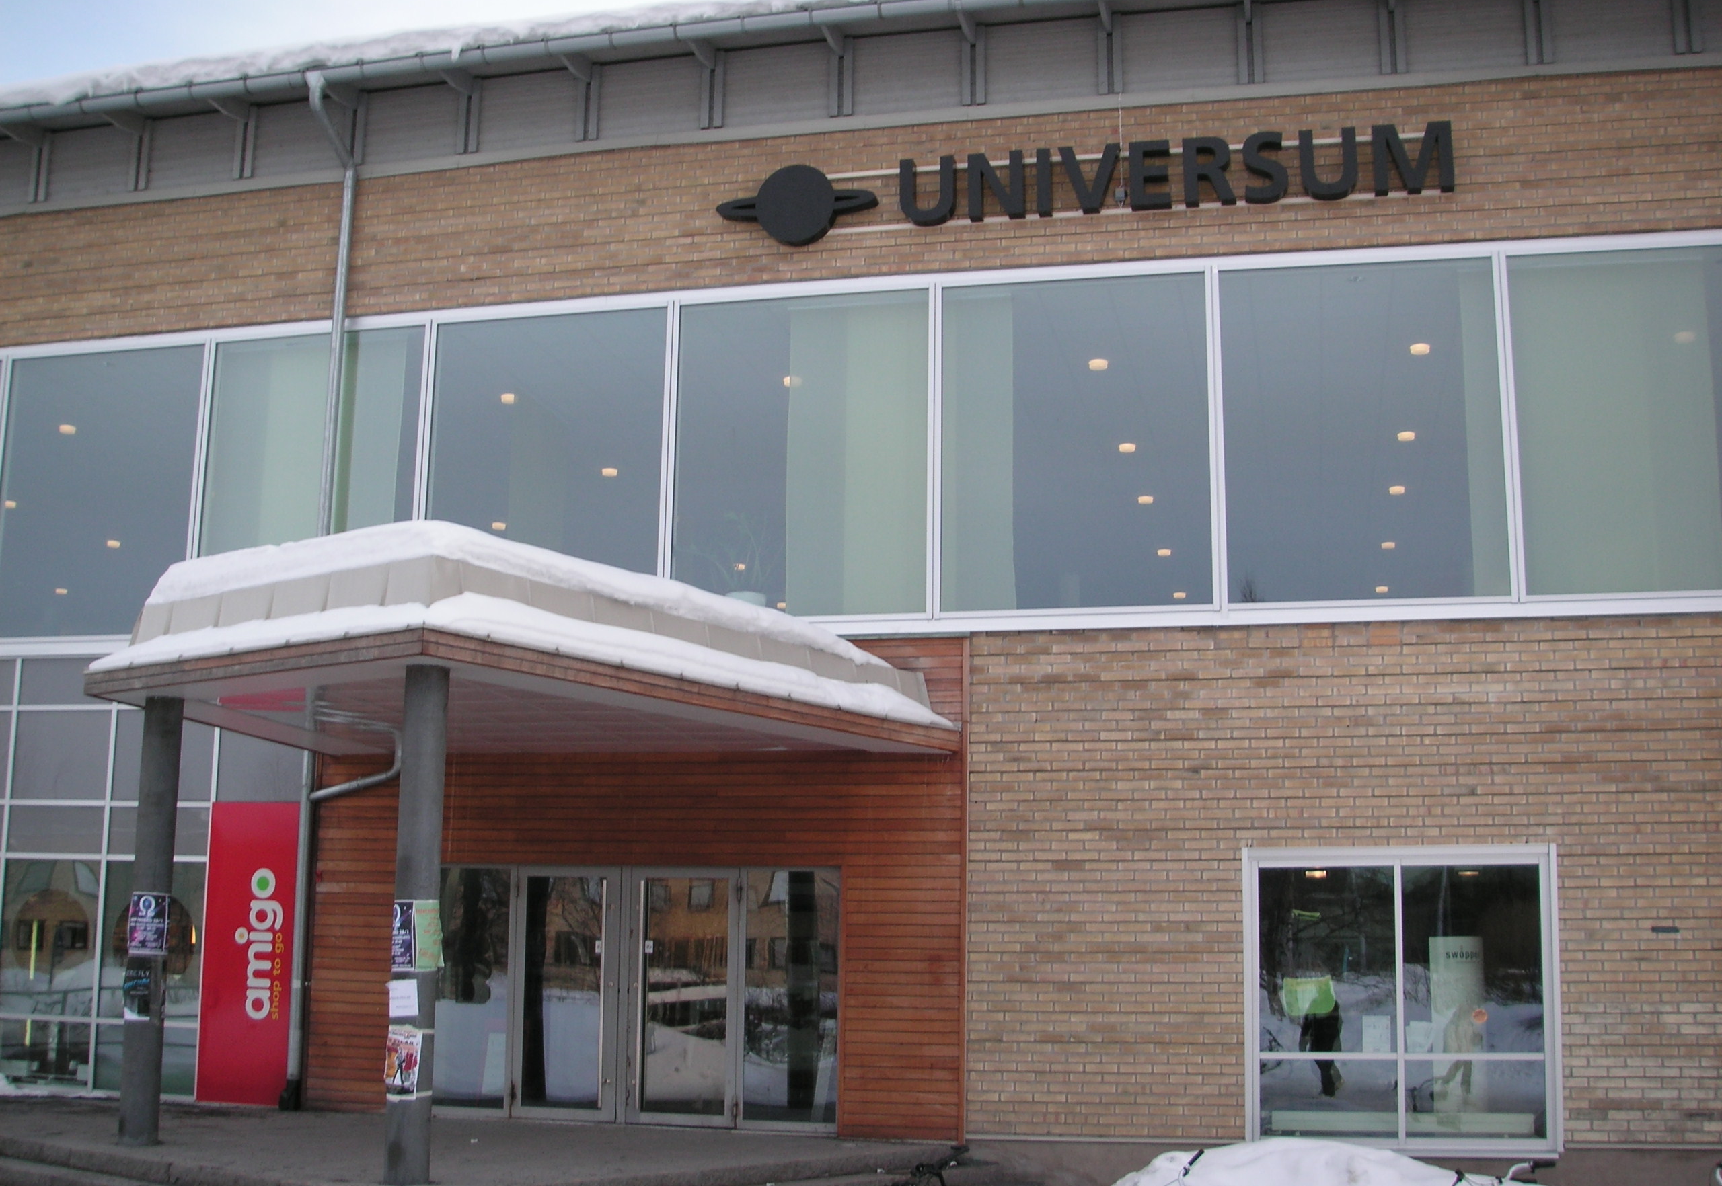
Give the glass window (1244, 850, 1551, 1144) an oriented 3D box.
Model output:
[{"bbox_3d":[4.037,3.038,14.193,2.174,2.161,0.100,-2,-11,13],"label":"glass window"}]

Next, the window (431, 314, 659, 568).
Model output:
[{"bbox_3d":[-2.784,-1.092,16.561,2.232,2.816,0.100,-2,-11,13],"label":"window"}]

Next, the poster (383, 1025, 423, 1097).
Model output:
[{"bbox_3d":[-2.734,2.795,11.300,0.250,0.420,0.070,-2,-11,15],"label":"poster"}]

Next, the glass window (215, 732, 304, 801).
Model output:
[{"bbox_3d":[-5.295,1.428,16.675,0.870,0.808,0.080,-2,-11,13],"label":"glass window"}]

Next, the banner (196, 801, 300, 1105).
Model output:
[{"bbox_3d":[-5.274,3.096,16.326,0.861,2.551,0.050,-2,-11,13],"label":"banner"}]

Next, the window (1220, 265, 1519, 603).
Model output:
[{"bbox_3d":[3.972,-1.296,15.021,2.177,2.808,0.100,-2,-11,13],"label":"window"}]

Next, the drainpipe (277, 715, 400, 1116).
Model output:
[{"bbox_3d":[-4.427,2.812,16.088,0.926,3.097,0.220,-2,-11,13],"label":"drainpipe"}]

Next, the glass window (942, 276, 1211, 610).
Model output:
[{"bbox_3d":[1.757,-1.240,15.528,2.240,2.828,0.100,-2,-11,13],"label":"glass window"}]

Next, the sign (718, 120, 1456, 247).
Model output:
[{"bbox_3d":[1.761,-3.370,15.781,6.116,0.720,0.180,-2,-11,13],"label":"sign"}]

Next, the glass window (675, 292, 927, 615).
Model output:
[{"bbox_3d":[-0.524,-1.170,16.048,2.264,2.826,0.100,-2,-11,13],"label":"glass window"}]

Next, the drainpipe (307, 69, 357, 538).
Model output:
[{"bbox_3d":[-4.810,-2.437,16.849,0.160,4.430,0.750,-2,-11,13],"label":"drainpipe"}]

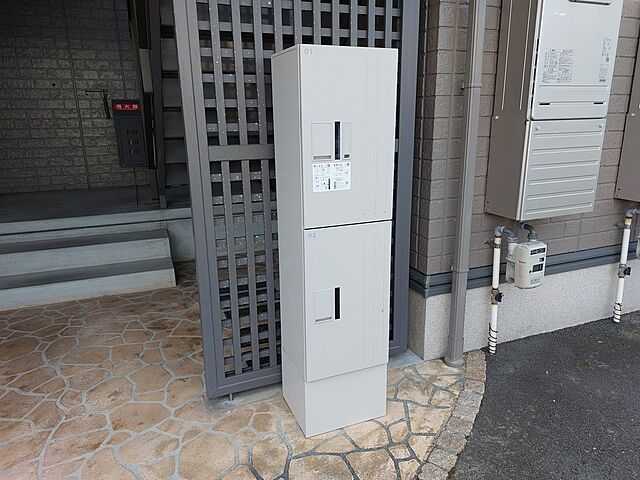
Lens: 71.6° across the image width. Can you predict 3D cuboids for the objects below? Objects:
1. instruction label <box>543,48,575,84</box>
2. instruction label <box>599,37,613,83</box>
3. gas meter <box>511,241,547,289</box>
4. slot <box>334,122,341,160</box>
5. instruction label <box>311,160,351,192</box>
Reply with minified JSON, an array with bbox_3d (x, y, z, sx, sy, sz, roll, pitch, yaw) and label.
[{"bbox_3d":[1.003,-0.728,1.860,0.169,0.135,0.008,-7,17,-22],"label":"instruction label"},{"bbox_3d":[1.258,-0.791,1.954,0.051,0.181,0.008,-7,17,-22],"label":"instruction label"},{"bbox_3d":[1.001,0.117,2.150,0.155,0.208,0.115,-7,17,-22],"label":"gas meter"},{"bbox_3d":[0.059,-0.333,1.491,0.020,0.126,0.012,-7,17,-22],"label":"slot"},{"bbox_3d":[0.043,-0.213,1.513,0.142,0.097,0.008,-7,17,-22],"label":"instruction label"}]

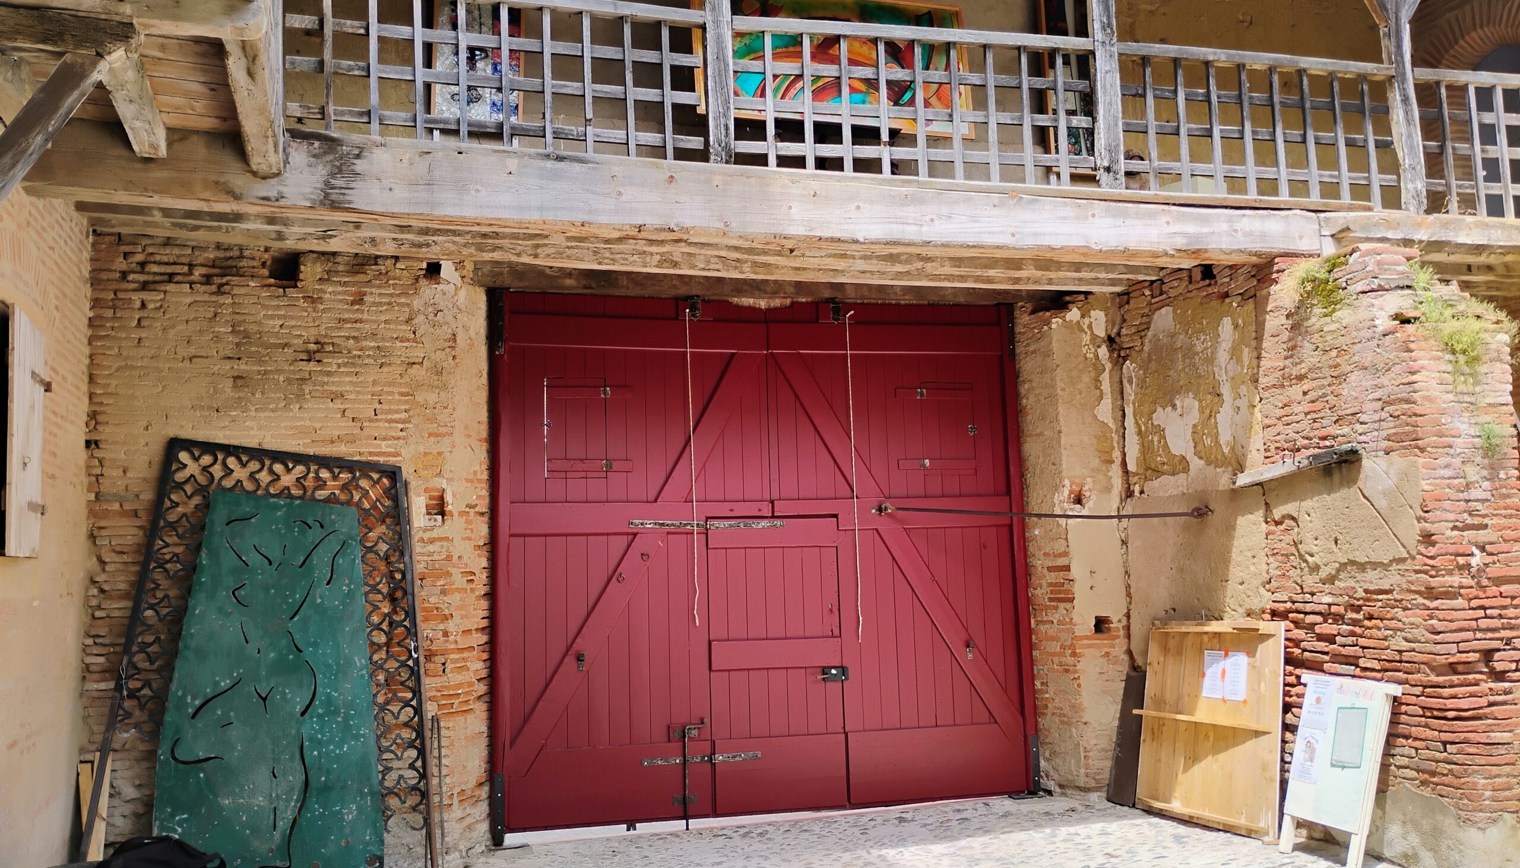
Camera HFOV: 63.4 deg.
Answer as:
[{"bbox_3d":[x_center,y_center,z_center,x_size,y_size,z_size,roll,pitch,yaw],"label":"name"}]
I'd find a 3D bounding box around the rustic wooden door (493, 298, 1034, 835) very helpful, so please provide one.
[{"bbox_3d":[0.083,0.805,8.257,3.640,3.420,0.140,0,-6,-14],"label":"rustic wooden door"}]

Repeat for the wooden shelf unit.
[{"bbox_3d":[2.790,1.812,7.759,0.130,1.238,1.316,10,-11,-17],"label":"wooden shelf unit"}]

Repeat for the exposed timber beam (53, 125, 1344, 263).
[{"bbox_3d":[0.005,-1.355,7.183,7.557,0.370,0.300,0,-6,-16],"label":"exposed timber beam"}]

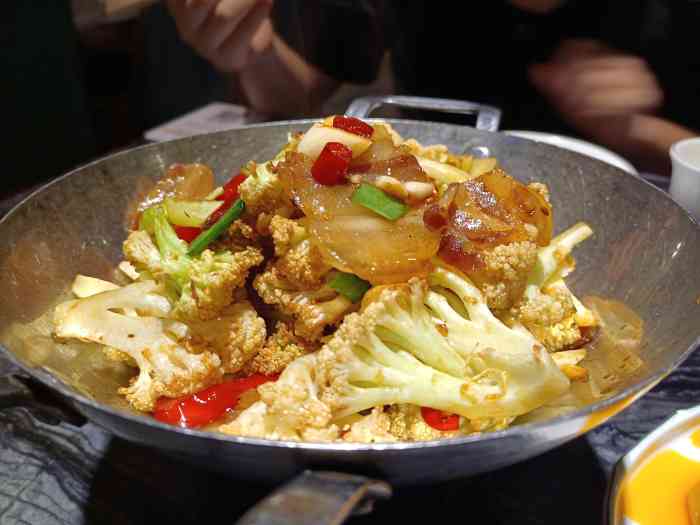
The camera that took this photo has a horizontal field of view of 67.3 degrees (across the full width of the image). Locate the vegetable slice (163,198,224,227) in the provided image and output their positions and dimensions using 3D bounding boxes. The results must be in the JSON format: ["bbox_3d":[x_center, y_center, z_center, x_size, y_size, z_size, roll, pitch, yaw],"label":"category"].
[{"bbox_3d":[-0.072,-0.023,0.242,0.028,0.011,0.011,0,29,0],"label":"vegetable slice"}]

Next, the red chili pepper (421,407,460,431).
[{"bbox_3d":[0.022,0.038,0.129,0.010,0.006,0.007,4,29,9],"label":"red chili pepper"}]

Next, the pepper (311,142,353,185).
[{"bbox_3d":[-0.007,-0.039,0.206,0.013,0.013,0.011,15,27,-8],"label":"pepper"}]

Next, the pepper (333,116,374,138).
[{"bbox_3d":[0.001,-0.055,0.216,0.017,0.007,0.008,15,27,-8],"label":"pepper"}]

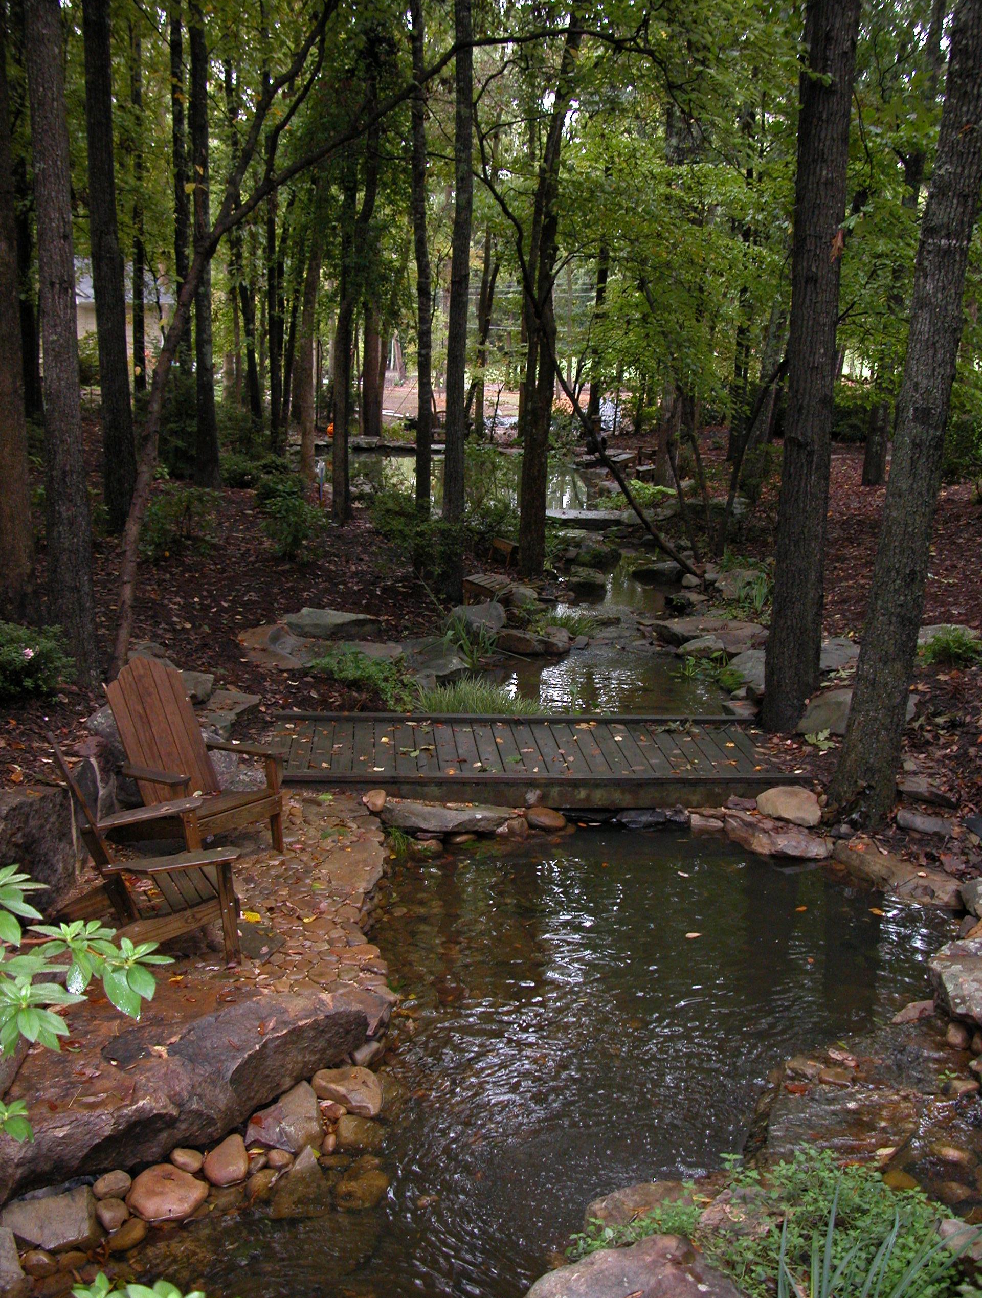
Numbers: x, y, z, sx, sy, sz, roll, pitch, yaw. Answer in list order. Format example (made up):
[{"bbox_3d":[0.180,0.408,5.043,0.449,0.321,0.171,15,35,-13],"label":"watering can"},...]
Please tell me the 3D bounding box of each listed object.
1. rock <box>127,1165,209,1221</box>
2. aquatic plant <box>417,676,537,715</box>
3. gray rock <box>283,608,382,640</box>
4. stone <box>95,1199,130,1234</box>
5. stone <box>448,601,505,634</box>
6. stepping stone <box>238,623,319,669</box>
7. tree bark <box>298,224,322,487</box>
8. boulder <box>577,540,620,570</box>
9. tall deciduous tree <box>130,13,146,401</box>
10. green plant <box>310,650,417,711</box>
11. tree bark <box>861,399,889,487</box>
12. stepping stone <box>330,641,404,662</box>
[{"bbox_3d":[-1.190,1.999,4.721,0.300,0.160,0.230,1,14,0],"label":"rock"},{"bbox_3d":[-0.137,0.395,10.177,0.930,0.380,0.600,1,14,-5],"label":"aquatic plant"},{"bbox_3d":[-1.418,-0.238,11.586,0.857,0.217,0.463,1,14,-6],"label":"gray rock"},{"bbox_3d":[-1.374,2.057,4.664,0.125,0.100,0.120,1,14,0],"label":"stone"},{"bbox_3d":[-0.139,-0.292,12.900,0.540,0.300,0.400,1,14,-5],"label":"stone"},{"bbox_3d":[-1.875,-0.027,11.332,0.660,0.200,0.800,1,14,0],"label":"stepping stone"},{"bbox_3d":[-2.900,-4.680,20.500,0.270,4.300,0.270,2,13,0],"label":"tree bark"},{"bbox_3d":[1.374,-1.198,16.378,0.520,0.290,0.450,1,14,0],"label":"boulder"},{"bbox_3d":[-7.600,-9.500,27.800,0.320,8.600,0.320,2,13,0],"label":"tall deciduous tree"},{"bbox_3d":[-1.010,0.270,10.150,0.850,0.400,0.750,2,13,0],"label":"green plant"},{"bbox_3d":[6.547,-3.535,21.950,0.420,1.500,0.420,1,14,0],"label":"tree bark"},{"bbox_3d":[-1.140,0.033,11.800,0.640,0.130,0.450,1,14,-5],"label":"stepping stone"}]

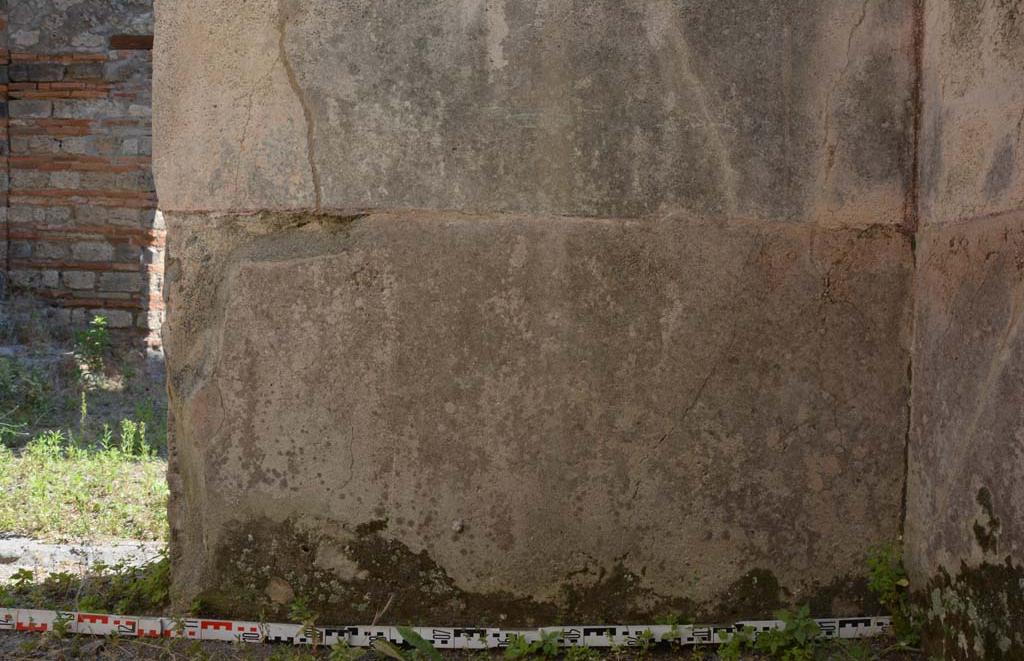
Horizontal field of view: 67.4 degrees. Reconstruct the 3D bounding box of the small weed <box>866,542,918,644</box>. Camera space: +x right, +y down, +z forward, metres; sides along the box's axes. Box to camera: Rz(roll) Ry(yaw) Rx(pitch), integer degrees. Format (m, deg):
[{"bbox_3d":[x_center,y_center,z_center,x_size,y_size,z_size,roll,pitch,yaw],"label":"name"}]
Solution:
[{"bbox_3d":[0.590,0.406,1.190,0.078,0.155,0.075,0,2,0],"label":"small weed"}]

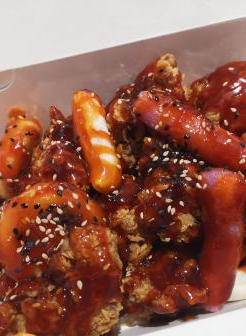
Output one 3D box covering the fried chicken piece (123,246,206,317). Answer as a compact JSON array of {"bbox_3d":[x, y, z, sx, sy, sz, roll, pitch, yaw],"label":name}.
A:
[{"bbox_3d":[0.022,0.058,0.181,0.045,0.034,0.036,6,58,6],"label":"fried chicken piece"}]

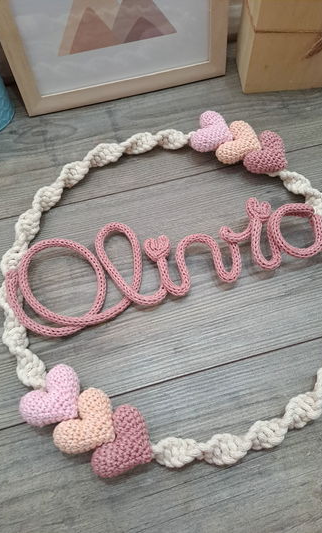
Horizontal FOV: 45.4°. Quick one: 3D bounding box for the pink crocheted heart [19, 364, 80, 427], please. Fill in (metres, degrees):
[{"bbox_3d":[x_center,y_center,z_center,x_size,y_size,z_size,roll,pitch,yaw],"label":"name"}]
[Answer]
[{"bbox_3d":[-0.076,0.101,0.285,0.043,0.024,0.049,39,70,19],"label":"pink crocheted heart"}]

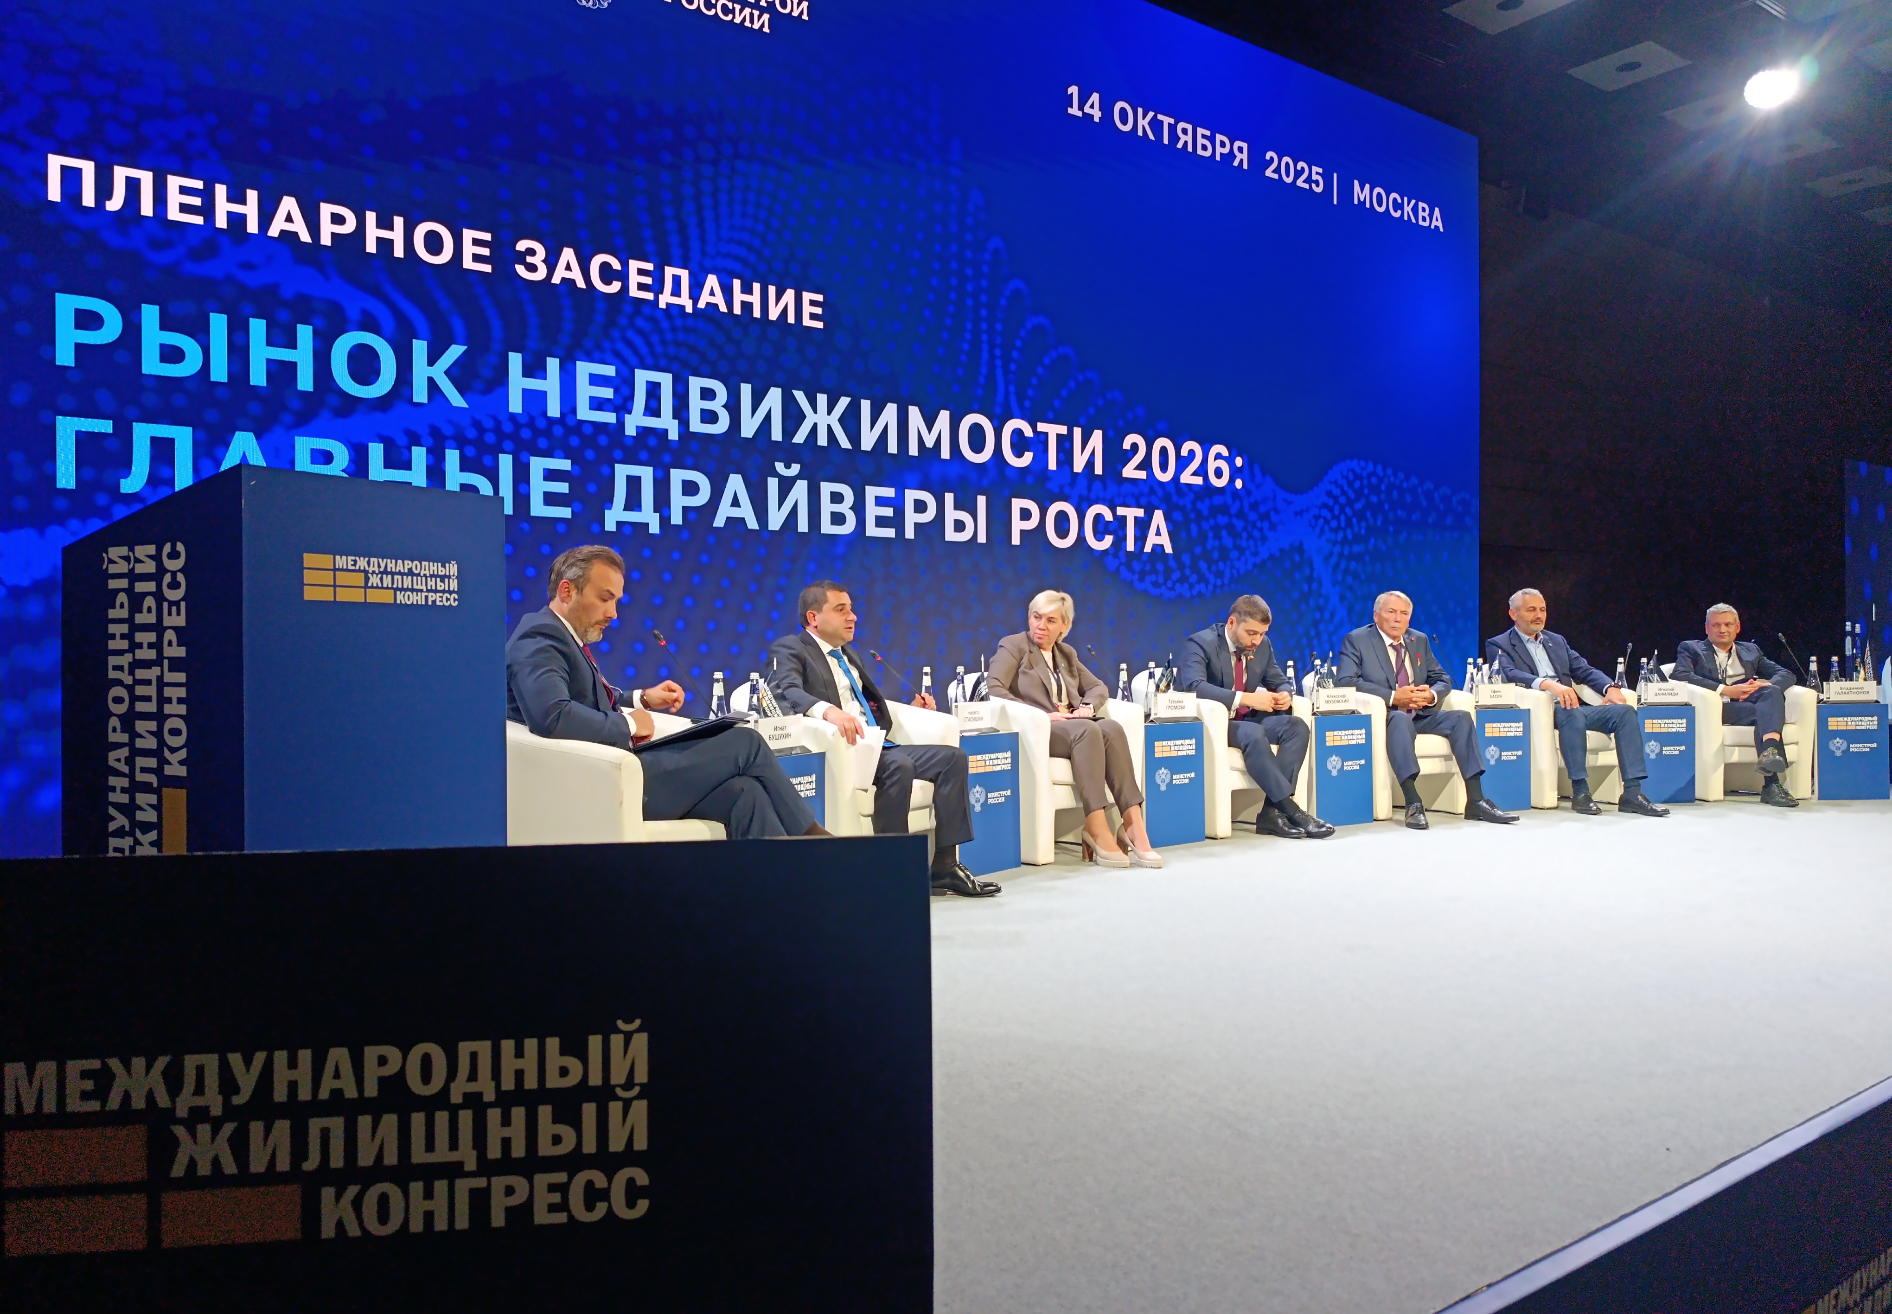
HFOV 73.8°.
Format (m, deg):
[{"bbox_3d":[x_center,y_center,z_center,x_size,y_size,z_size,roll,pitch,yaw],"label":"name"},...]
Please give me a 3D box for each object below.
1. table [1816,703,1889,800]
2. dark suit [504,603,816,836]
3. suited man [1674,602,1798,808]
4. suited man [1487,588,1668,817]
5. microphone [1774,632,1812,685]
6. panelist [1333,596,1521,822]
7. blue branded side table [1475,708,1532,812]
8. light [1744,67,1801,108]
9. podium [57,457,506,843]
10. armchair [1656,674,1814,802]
[{"bbox_3d":[5.596,0.584,7.936,0.417,0.587,0.405,-1,0,5],"label":"table"},{"bbox_3d":[-0.816,0.347,3.625,0.963,0.981,0.612,-1,0,20],"label":"dark suit"},{"bbox_3d":[4.932,0.268,7.828,0.630,1.229,0.824,0,0,-6],"label":"suited man"},{"bbox_3d":[3.446,0.232,6.908,0.660,1.240,0.840,0,0,-24],"label":"suited man"},{"bbox_3d":[5.370,0.072,7.920,0.300,0.440,0.120,-1,0,26],"label":"microphone"},{"bbox_3d":[2.500,0.248,6.575,0.640,1.220,0.820,0,0,-24],"label":"panelist"},{"bbox_3d":[2.972,0.570,7.065,0.412,0.560,0.402,-1,1,-24],"label":"blue branded side table"},{"bbox_3d":[6.276,-4.323,9.563,0.360,0.280,0.340,0,0,-35],"label":"light"},{"bbox_3d":[-1.408,0.260,2.717,0.637,1.214,0.597,-1,0,30],"label":"podium"},{"bbox_3d":[4.751,0.446,7.726,0.663,0.799,0.660,0,0,-6],"label":"armchair"}]

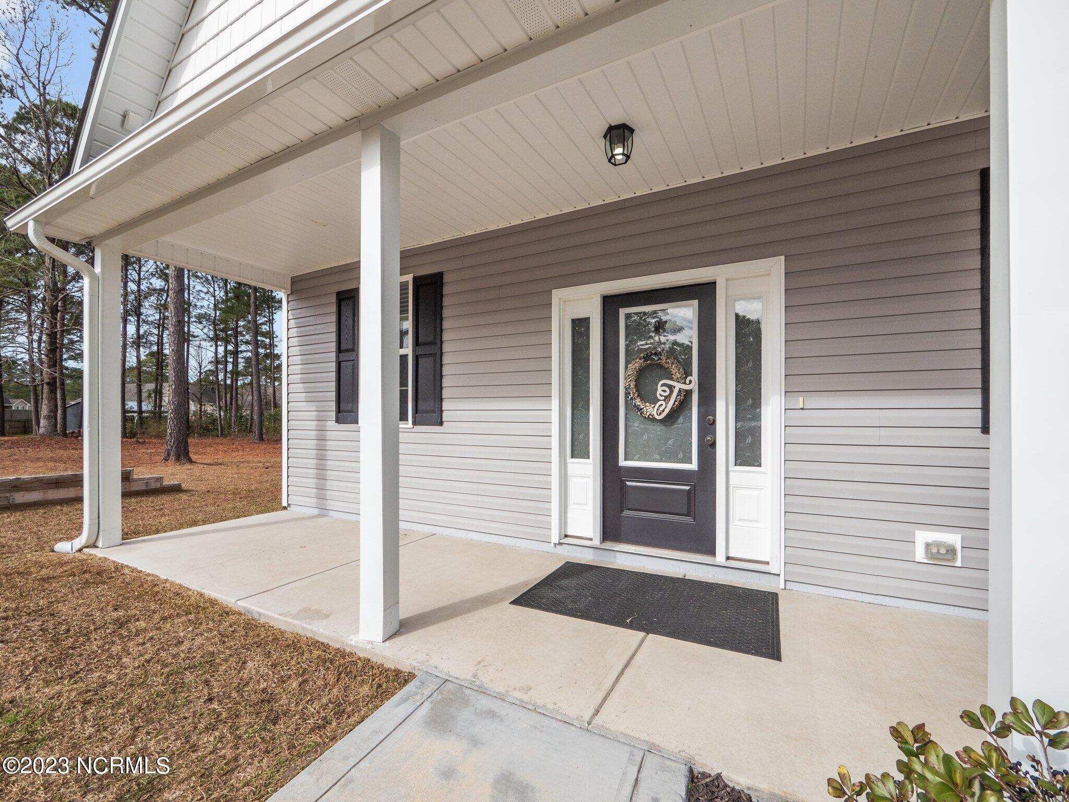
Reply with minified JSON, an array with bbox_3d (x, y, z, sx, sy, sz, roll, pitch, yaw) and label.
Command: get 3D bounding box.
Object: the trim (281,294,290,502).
[{"bbox_3d":[-3.045,-0.015,5.345,0.100,2.630,0.090,0,-1,28],"label":"trim"}]

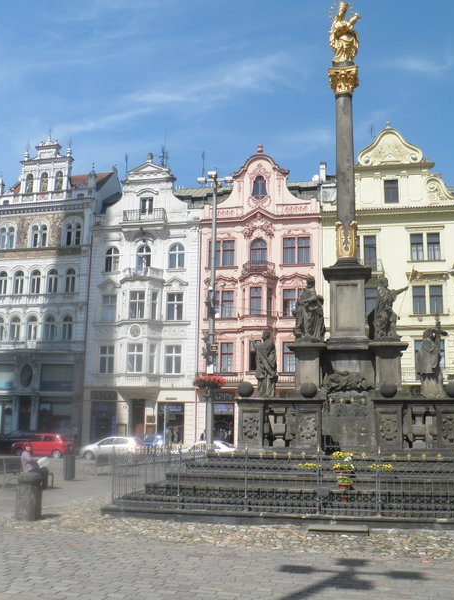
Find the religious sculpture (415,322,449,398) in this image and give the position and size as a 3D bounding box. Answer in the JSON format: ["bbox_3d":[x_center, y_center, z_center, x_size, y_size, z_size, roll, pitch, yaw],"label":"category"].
[{"bbox_3d":[4.382,1.278,13.833,0.650,1.639,0.550,-5,-13,29],"label":"religious sculpture"}]

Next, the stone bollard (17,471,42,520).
[{"bbox_3d":[-3.454,3.394,11.291,0.440,0.795,0.440,1,-11,0],"label":"stone bollard"}]

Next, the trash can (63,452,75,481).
[{"bbox_3d":[-4.938,5.248,20.300,0.380,0.820,0.380,1,-11,0],"label":"trash can"}]

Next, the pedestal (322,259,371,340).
[{"bbox_3d":[2.999,0.023,16.200,1.220,1.950,1.220,-1,-11,12],"label":"pedestal"}]

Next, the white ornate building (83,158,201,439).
[{"bbox_3d":[-5.211,0.659,55.749,8.930,23.210,11.000,-1,-11,12],"label":"white ornate building"}]

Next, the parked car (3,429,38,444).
[{"bbox_3d":[-13.940,9.945,46.000,4.200,1.450,1.750,-1,-11,12],"label":"parked car"}]

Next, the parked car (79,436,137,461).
[{"bbox_3d":[-7.257,9.252,40.300,3.900,1.460,1.700,-1,-11,12],"label":"parked car"}]

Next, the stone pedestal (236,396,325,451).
[{"bbox_3d":[1.185,2.749,14.400,1.920,1.160,0.900,-1,-11,12],"label":"stone pedestal"}]

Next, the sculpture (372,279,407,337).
[{"bbox_3d":[3.731,0.212,14.860,0.873,1.449,0.550,2,-11,-5],"label":"sculpture"}]

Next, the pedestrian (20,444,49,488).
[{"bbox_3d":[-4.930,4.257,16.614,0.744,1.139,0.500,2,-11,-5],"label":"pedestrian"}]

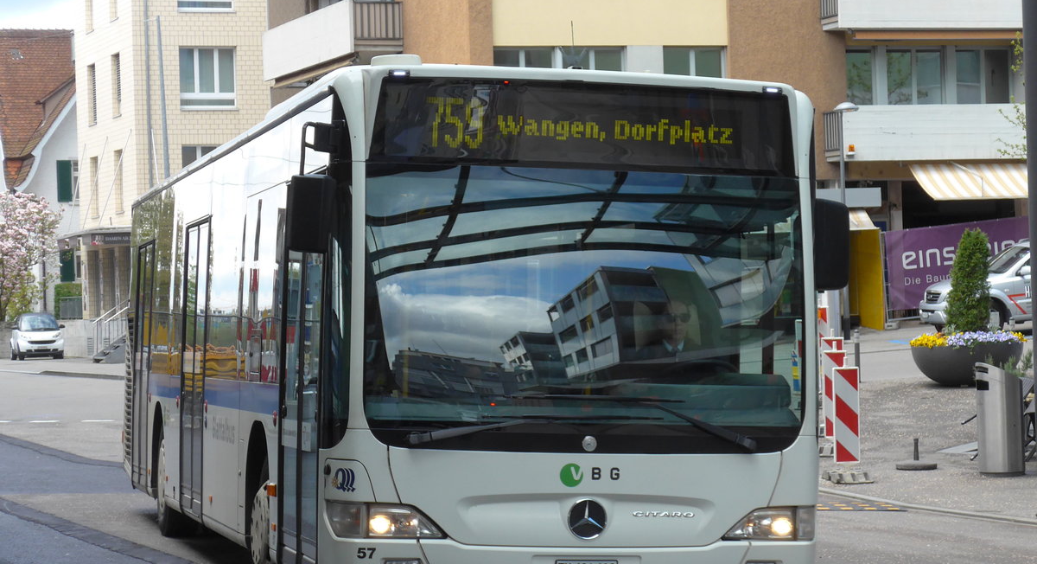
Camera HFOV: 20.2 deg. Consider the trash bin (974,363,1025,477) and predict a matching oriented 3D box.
[{"bbox_3d":[5.066,1.438,30.500,0.470,1.170,0.470,-2,-1,0],"label":"trash bin"}]

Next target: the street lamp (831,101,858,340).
[{"bbox_3d":[6.199,-1.143,54.500,0.480,4.450,0.320,-2,-1,27],"label":"street lamp"}]

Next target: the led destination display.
[{"bbox_3d":[0.327,-0.763,14.420,2.100,0.425,0.140,2,-2,-12],"label":"led destination display"}]

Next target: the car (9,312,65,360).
[{"bbox_3d":[-15.908,1.793,96.000,1.560,1.540,2.680,-2,-1,-14],"label":"car"}]

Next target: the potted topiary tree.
[{"bbox_3d":[6.458,0.360,41.800,1.640,2.280,1.640,-2,-1,-9],"label":"potted topiary tree"}]

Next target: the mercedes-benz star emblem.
[{"bbox_3d":[0.338,1.157,14.200,0.197,0.197,0.035,2,-2,-12],"label":"mercedes-benz star emblem"}]

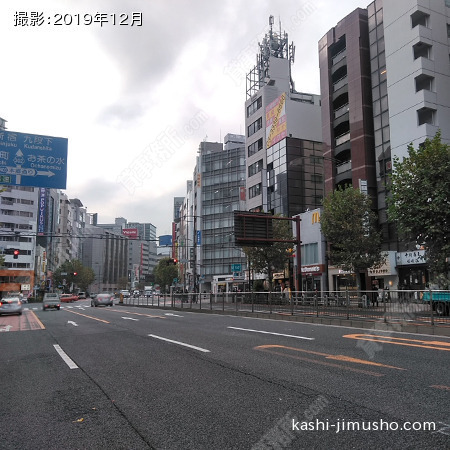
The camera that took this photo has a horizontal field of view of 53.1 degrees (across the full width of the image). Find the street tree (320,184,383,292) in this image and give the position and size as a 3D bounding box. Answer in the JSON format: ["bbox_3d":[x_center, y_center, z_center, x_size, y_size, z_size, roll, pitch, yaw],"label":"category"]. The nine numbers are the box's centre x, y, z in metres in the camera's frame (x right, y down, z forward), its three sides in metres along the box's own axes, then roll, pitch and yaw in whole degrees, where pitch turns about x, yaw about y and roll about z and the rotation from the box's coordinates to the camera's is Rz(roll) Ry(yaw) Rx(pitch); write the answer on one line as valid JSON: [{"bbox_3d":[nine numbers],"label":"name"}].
[{"bbox_3d":[10.472,1.695,36.948,5.080,9.940,5.080,4,-9,-24],"label":"street tree"}]

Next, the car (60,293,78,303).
[{"bbox_3d":[-26.553,12.308,75.613,4.500,1.500,1.700,4,-9,-24],"label":"car"}]

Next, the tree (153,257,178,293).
[{"bbox_3d":[-13.231,11.814,101.692,5.870,9.190,5.870,4,-9,-24],"label":"tree"}]

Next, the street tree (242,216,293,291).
[{"bbox_3d":[4.665,3.734,49.739,5.520,9.820,5.520,0,-9,0],"label":"street tree"}]

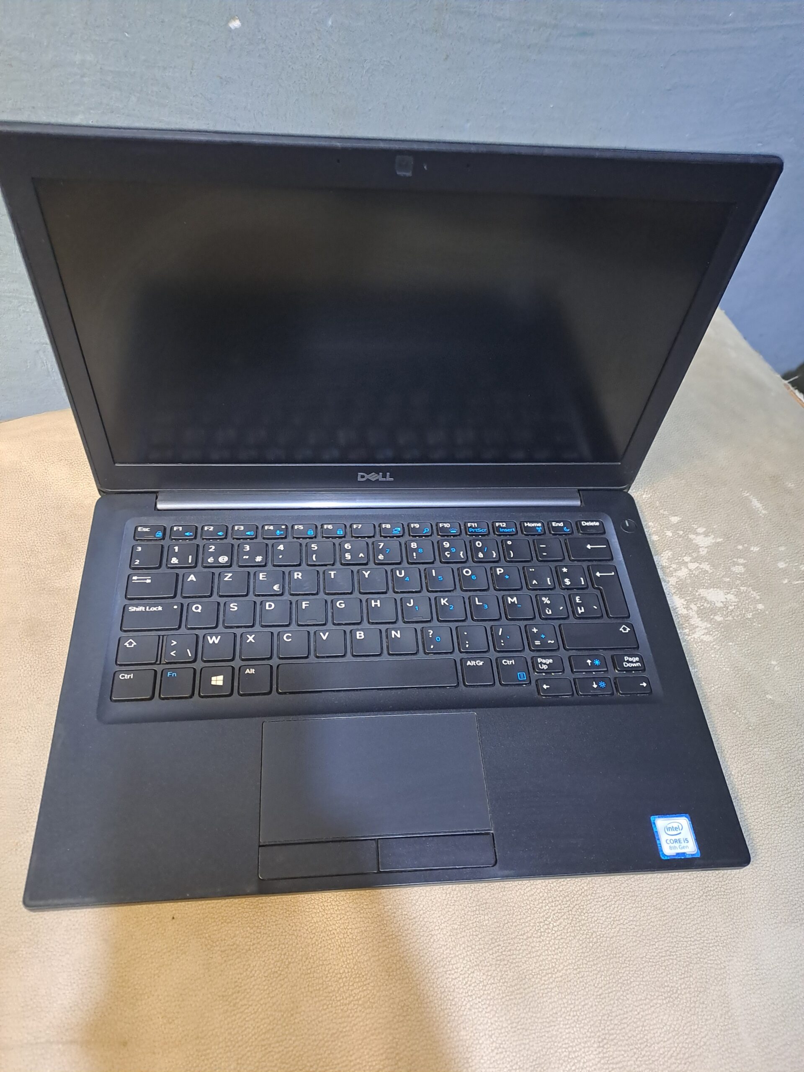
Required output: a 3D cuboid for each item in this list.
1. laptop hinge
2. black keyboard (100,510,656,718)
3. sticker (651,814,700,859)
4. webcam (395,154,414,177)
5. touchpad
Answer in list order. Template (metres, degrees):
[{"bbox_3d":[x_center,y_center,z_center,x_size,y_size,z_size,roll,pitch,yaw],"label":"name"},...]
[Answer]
[{"bbox_3d":[-0.015,-0.020,0.441,0.240,0.011,0.014,-1,55,-7],"label":"laptop hinge"},{"bbox_3d":[-0.009,0.036,0.400,0.265,0.007,0.113,-1,55,-7],"label":"black keyboard"},{"bbox_3d":[0.121,0.133,0.343,0.018,0.001,0.018,-1,55,-7],"label":"sticker"},{"bbox_3d":[0.001,-0.141,0.295,0.006,0.008,0.003,-1,52,-7],"label":"webcam"},{"bbox_3d":[-0.012,0.108,0.348,0.100,0.003,0.054,-1,55,-7],"label":"touchpad"}]

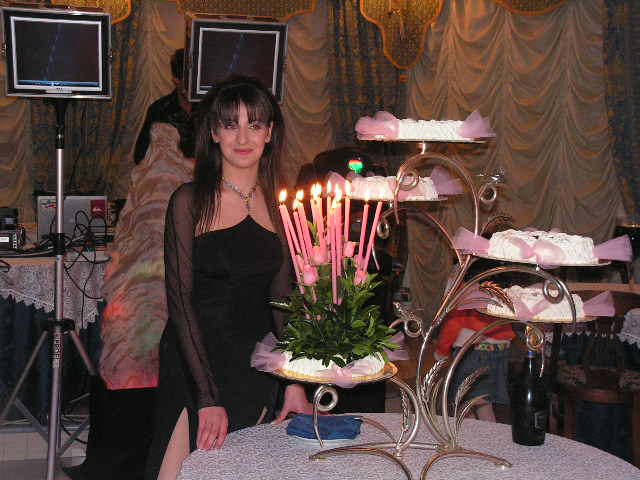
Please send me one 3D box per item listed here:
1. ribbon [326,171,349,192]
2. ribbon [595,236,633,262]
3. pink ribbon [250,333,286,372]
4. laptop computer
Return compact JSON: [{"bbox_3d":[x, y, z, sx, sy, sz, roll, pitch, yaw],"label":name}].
[{"bbox_3d":[0.048,-0.159,3.150,0.075,0.070,0.075,4,6,19],"label":"ribbon"},{"bbox_3d":[0.695,0.020,2.670,0.085,0.066,0.080,0,6,-19],"label":"ribbon"},{"bbox_3d":[-0.132,0.287,2.880,0.090,0.098,0.090,4,6,19],"label":"pink ribbon"},{"bbox_3d":[-1.263,-0.114,5.869,0.337,0.245,0.290,1,6,-6],"label":"laptop computer"}]

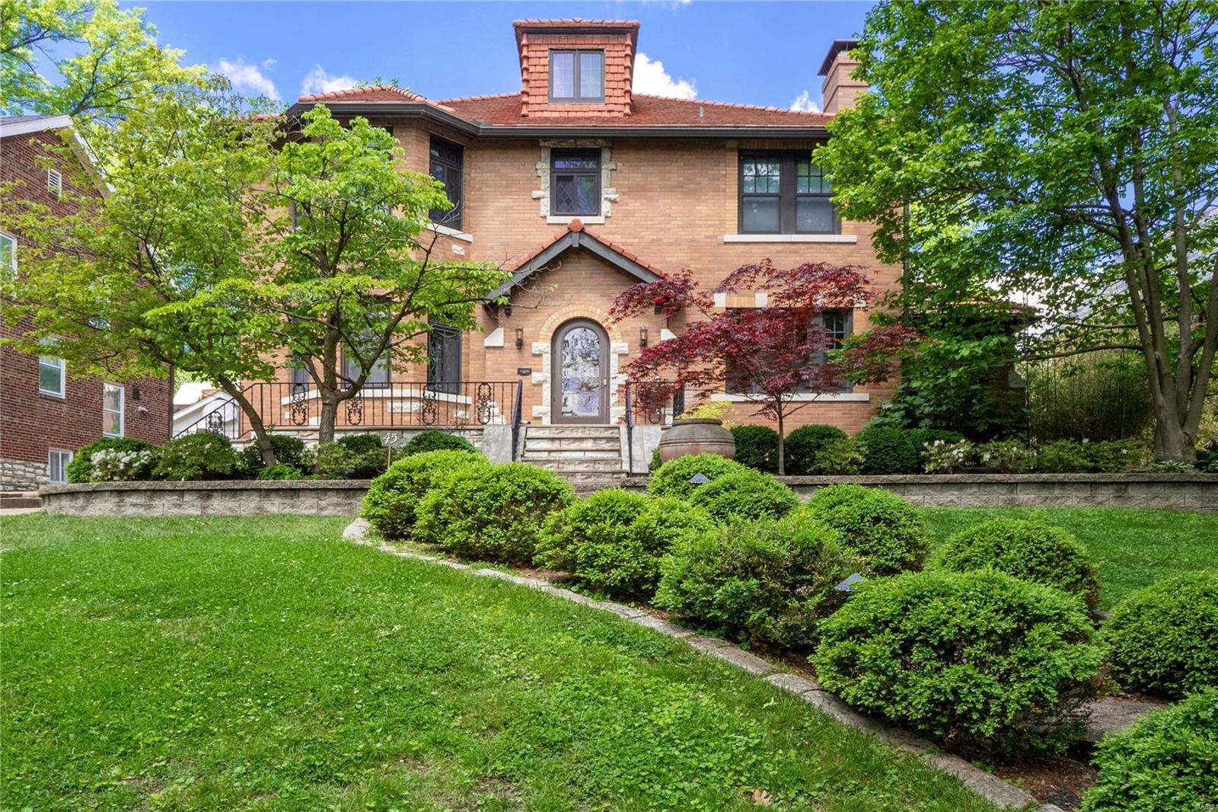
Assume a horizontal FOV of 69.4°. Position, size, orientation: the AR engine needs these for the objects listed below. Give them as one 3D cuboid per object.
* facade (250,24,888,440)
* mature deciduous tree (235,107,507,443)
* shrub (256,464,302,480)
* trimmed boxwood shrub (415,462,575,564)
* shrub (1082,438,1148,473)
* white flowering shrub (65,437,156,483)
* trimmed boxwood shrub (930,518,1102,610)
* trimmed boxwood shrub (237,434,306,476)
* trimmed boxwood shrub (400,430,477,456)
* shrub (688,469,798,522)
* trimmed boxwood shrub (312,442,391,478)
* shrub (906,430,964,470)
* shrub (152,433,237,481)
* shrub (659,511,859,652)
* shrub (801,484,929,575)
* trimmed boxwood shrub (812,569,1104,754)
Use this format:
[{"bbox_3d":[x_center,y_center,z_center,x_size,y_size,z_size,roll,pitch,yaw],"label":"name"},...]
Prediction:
[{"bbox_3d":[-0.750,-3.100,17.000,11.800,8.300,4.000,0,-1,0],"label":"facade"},{"bbox_3d":[-3.170,-1.512,11.722,3.595,4.935,3.349,0,-4,0],"label":"mature deciduous tree"},{"bbox_3d":[-4.100,0.823,10.950,0.580,0.225,0.500,0,-1,0],"label":"shrub"},{"bbox_3d":[-1.070,0.968,8.274,1.478,0.882,1.330,0,-4,0],"label":"trimmed boxwood shrub"},{"bbox_3d":[6.589,0.670,11.426,0.827,0.492,0.739,0,-4,0],"label":"shrub"},{"bbox_3d":[-6.639,0.719,11.722,1.152,0.591,0.936,0,-4,0],"label":"white flowering shrub"},{"bbox_3d":[2.986,1.155,6.501,1.202,0.645,1.182,0,-4,0],"label":"trimmed boxwood shrub"},{"bbox_3d":[-4.603,0.707,12.000,0.970,0.610,0.850,0,-1,0],"label":"trimmed boxwood shrub"},{"bbox_3d":[-2.372,0.687,12.214,1.034,0.714,0.985,0,-4,0],"label":"trimmed boxwood shrub"},{"bbox_3d":[1.308,0.953,8.600,1.100,0.660,1.050,0,-1,0],"label":"shrub"},{"bbox_3d":[-3.308,0.709,11.300,1.000,0.489,0.800,0,-1,0],"label":"trimmed boxwood shrub"},{"bbox_3d":[4.240,0.601,11.426,0.758,0.611,0.739,0,-4,0],"label":"shrub"},{"bbox_3d":[-5.278,0.648,11.200,1.070,0.618,0.900,0,-1,0],"label":"shrub"},{"bbox_3d":[0.998,1.135,6.008,1.379,0.822,1.280,0,-4,0],"label":"shrub"},{"bbox_3d":[2.134,0.996,7.400,1.120,0.664,1.080,0,-1,0],"label":"shrub"},{"bbox_3d":[1.734,1.231,4.433,1.379,0.808,1.280,0,-4,0],"label":"trimmed boxwood shrub"}]

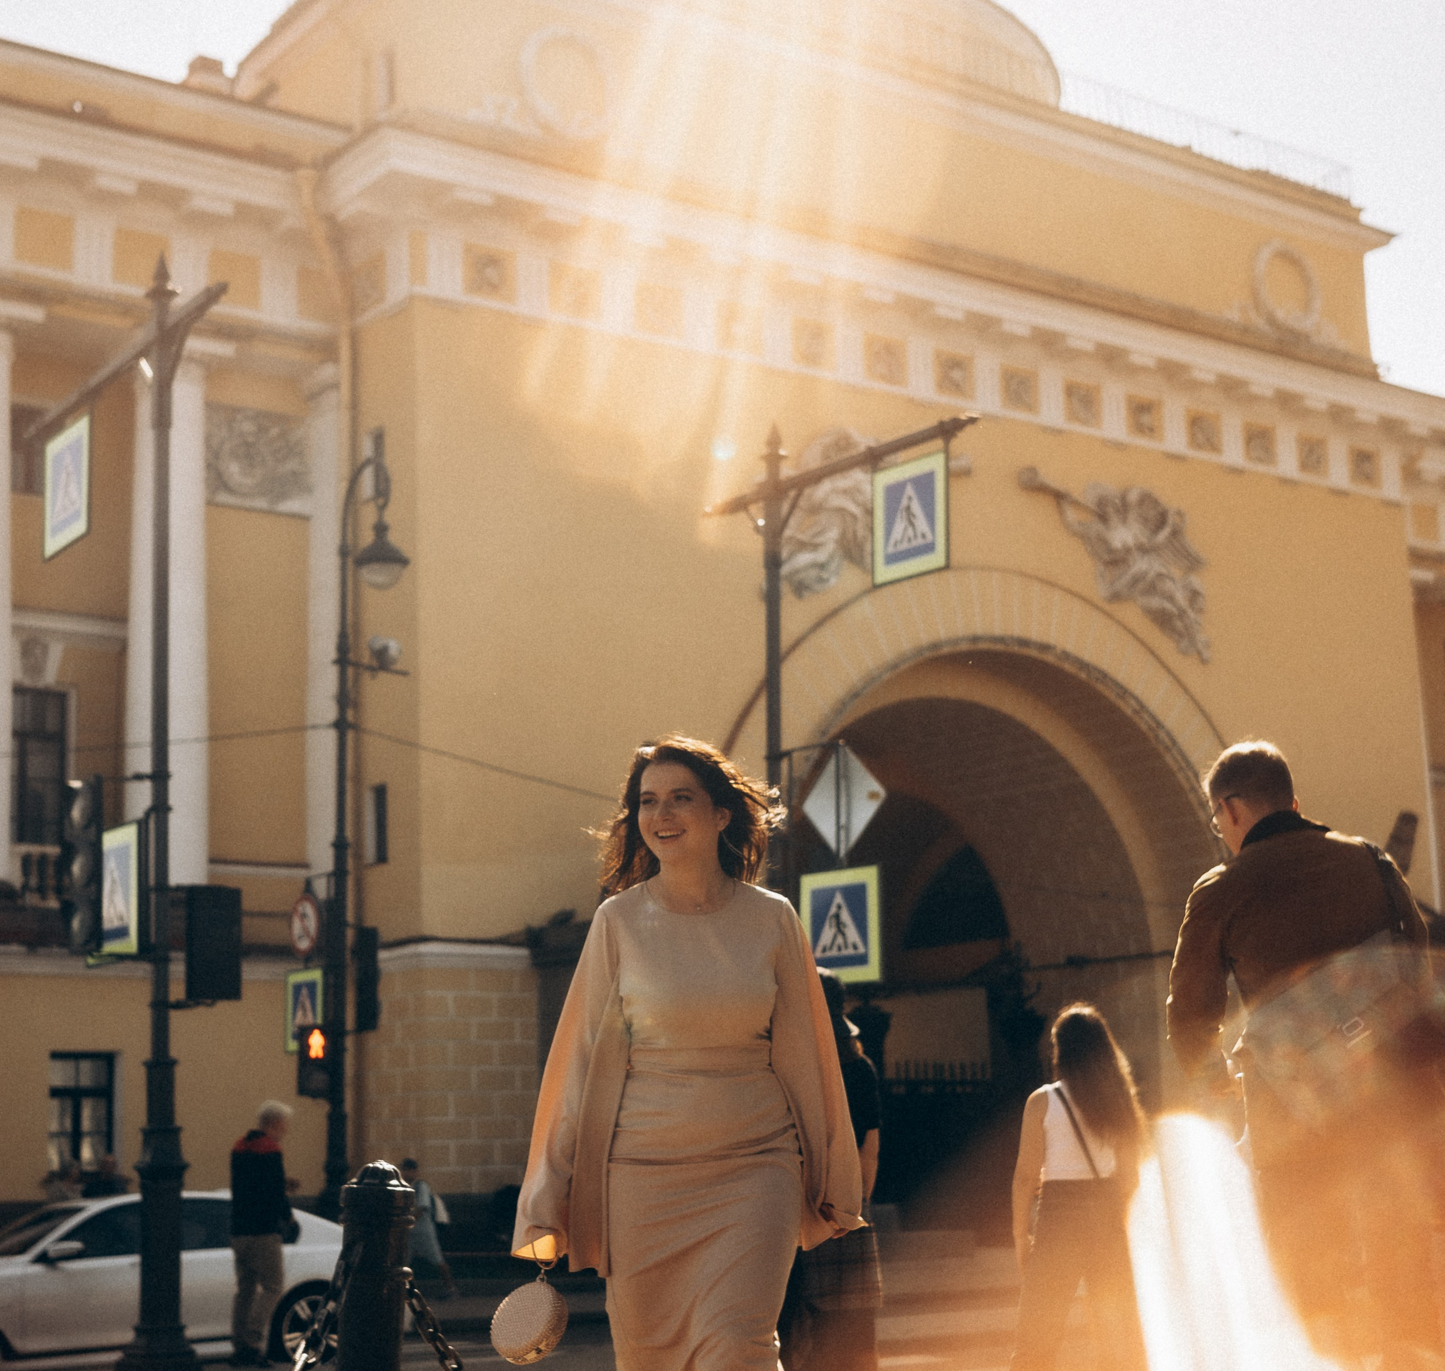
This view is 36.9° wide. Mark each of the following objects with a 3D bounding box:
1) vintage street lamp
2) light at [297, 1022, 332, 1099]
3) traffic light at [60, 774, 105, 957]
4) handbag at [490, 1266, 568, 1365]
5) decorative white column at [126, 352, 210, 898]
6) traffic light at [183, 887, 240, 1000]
[{"bbox_3d":[-3.360,1.611,19.881,0.550,8.272,1.350,6,-13,-36],"label":"vintage street lamp"},{"bbox_3d":[-3.714,3.419,19.762,0.340,0.700,0.200,6,-13,-36],"label":"light"},{"bbox_3d":[-3.843,1.082,13.046,0.240,1.082,0.340,6,-13,-36],"label":"traffic light"},{"bbox_3d":[-0.365,1.196,4.100,0.170,0.185,0.060,0,-27,44],"label":"handbag"},{"bbox_3d":[-6.687,-0.863,26.296,1.050,6.595,1.050,6,-13,-36],"label":"decorative white column"},{"bbox_3d":[-3.158,1.603,13.463,0.330,0.712,0.200,6,-13,-36],"label":"traffic light"}]

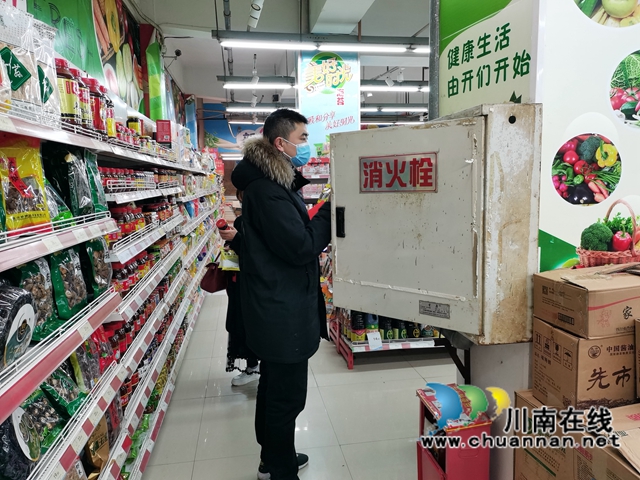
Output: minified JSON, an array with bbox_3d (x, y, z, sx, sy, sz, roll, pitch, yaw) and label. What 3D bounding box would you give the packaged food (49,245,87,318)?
[{"bbox_3d":[-0.977,0.161,1.900,0.065,0.290,0.180,-9,7,0],"label":"packaged food"}]

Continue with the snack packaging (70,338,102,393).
[{"bbox_3d":[-0.979,0.493,2.035,0.060,0.265,0.165,-12,7,0],"label":"snack packaging"}]

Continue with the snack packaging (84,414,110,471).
[{"bbox_3d":[-0.940,0.818,2.054,0.060,0.230,0.145,-6,6,6],"label":"snack packaging"}]

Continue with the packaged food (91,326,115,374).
[{"bbox_3d":[-0.995,0.504,2.217,0.055,0.210,0.150,-14,7,2],"label":"packaged food"}]

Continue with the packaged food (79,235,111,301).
[{"bbox_3d":[-1.000,0.125,2.188,0.060,0.290,0.180,-9,6,3],"label":"packaged food"}]

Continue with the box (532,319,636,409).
[{"bbox_3d":[0.847,0.407,1.536,0.235,0.268,0.203,-3,7,-13],"label":"box"}]

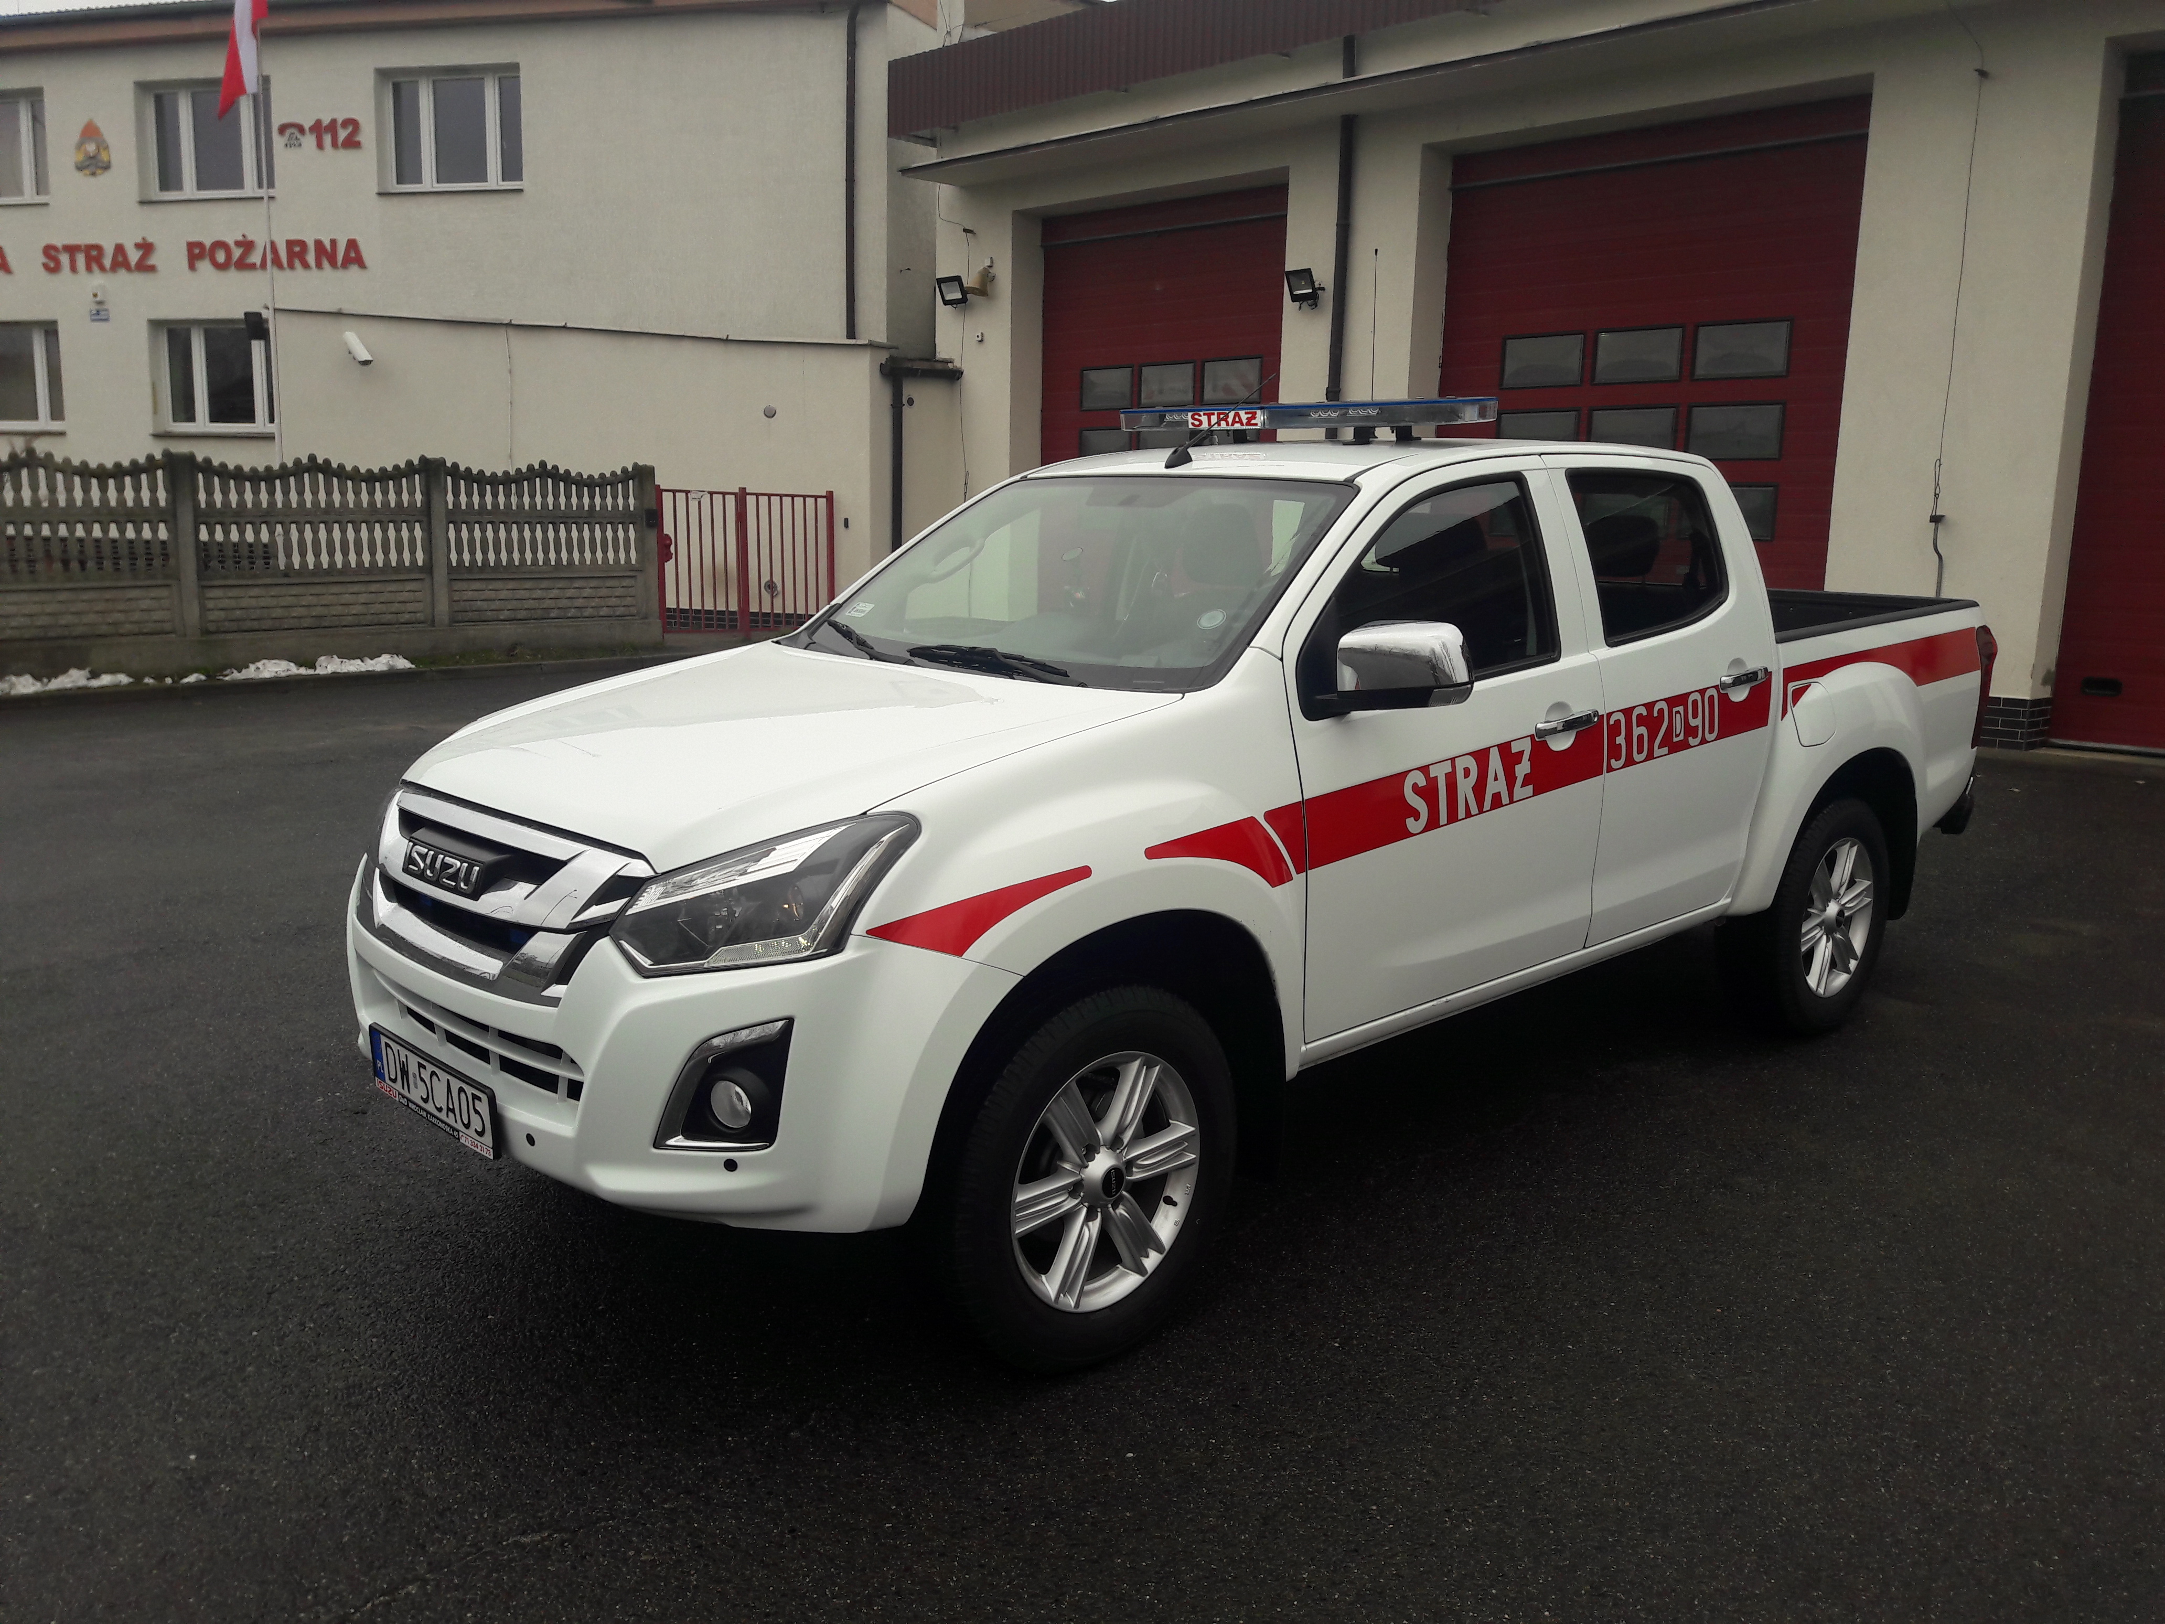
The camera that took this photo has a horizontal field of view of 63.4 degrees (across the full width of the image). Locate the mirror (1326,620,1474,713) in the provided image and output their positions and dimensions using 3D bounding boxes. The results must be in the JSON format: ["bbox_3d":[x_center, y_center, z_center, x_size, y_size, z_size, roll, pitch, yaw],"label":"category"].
[{"bbox_3d":[0.645,-0.292,3.557,0.140,0.190,0.265,-9,14,-42],"label":"mirror"}]

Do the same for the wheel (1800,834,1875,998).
[{"bbox_3d":[2.249,0.312,5.412,0.487,0.487,0.190,-9,14,-42],"label":"wheel"}]

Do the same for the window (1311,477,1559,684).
[{"bbox_3d":[0.790,-0.529,4.004,0.960,0.490,0.045,-9,-6,-42],"label":"window"}]

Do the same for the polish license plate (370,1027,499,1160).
[{"bbox_3d":[-1.213,0.517,3.281,0.025,0.130,0.530,-12,16,-42],"label":"polish license plate"}]

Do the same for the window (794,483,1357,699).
[{"bbox_3d":[-0.039,-0.603,4.176,1.470,0.100,0.825,11,46,46],"label":"window"}]

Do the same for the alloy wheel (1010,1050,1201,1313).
[{"bbox_3d":[-0.009,0.675,3.327,0.487,0.487,0.190,-9,14,-42],"label":"alloy wheel"}]

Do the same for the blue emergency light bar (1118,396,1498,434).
[{"bbox_3d":[0.582,-1.052,4.683,0.260,0.062,1.120,-9,14,-42],"label":"blue emergency light bar"}]

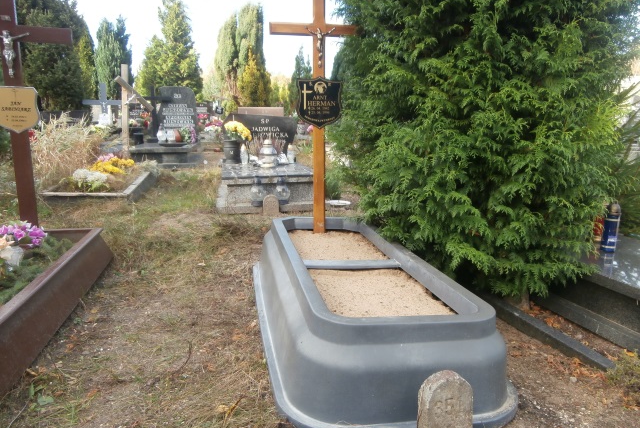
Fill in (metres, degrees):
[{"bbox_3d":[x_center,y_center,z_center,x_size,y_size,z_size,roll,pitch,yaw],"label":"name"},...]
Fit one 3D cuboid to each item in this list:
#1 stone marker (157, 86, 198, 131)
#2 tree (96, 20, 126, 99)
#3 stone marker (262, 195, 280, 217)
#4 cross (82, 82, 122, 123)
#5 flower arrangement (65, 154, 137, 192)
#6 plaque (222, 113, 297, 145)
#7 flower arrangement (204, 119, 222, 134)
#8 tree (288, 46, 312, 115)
[{"bbox_3d":[-3.244,-2.322,10.100,0.880,1.150,0.140,-2,13,-11],"label":"stone marker"},{"bbox_3d":[-8.418,-5.416,18.000,1.250,4.800,1.250,-2,13,-11],"label":"tree"},{"bbox_3d":[-0.579,-0.102,5.300,0.190,0.260,0.090,-2,13,-11],"label":"stone marker"},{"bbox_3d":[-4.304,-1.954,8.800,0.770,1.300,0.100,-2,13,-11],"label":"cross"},{"bbox_3d":[-3.299,-0.612,6.700,0.850,0.380,0.900,-2,13,-11],"label":"flower arrangement"},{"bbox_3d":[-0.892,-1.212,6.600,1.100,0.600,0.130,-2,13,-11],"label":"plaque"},{"bbox_3d":[-2.880,-2.380,12.000,0.480,0.420,0.420,-2,13,-11],"label":"flower arrangement"},{"bbox_3d":[-0.751,-4.888,18.000,1.000,3.700,1.000,-2,13,-11],"label":"tree"}]

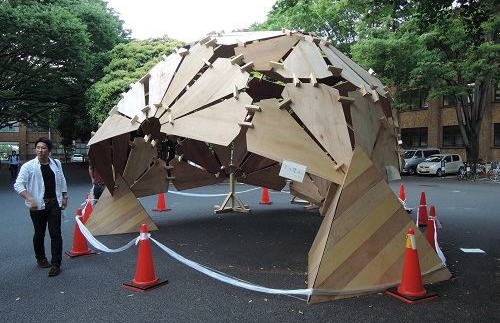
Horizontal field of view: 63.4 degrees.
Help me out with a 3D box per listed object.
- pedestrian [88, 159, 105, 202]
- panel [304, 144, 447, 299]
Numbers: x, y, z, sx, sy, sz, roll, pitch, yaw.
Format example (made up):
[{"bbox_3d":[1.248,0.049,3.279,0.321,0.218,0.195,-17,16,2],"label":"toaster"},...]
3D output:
[{"bbox_3d":[-3.610,0.496,9.600,0.360,1.700,0.520,1,1,45],"label":"pedestrian"},{"bbox_3d":[1.182,0.599,5.139,1.986,1.591,1.545,-1,1,-23],"label":"panel"}]

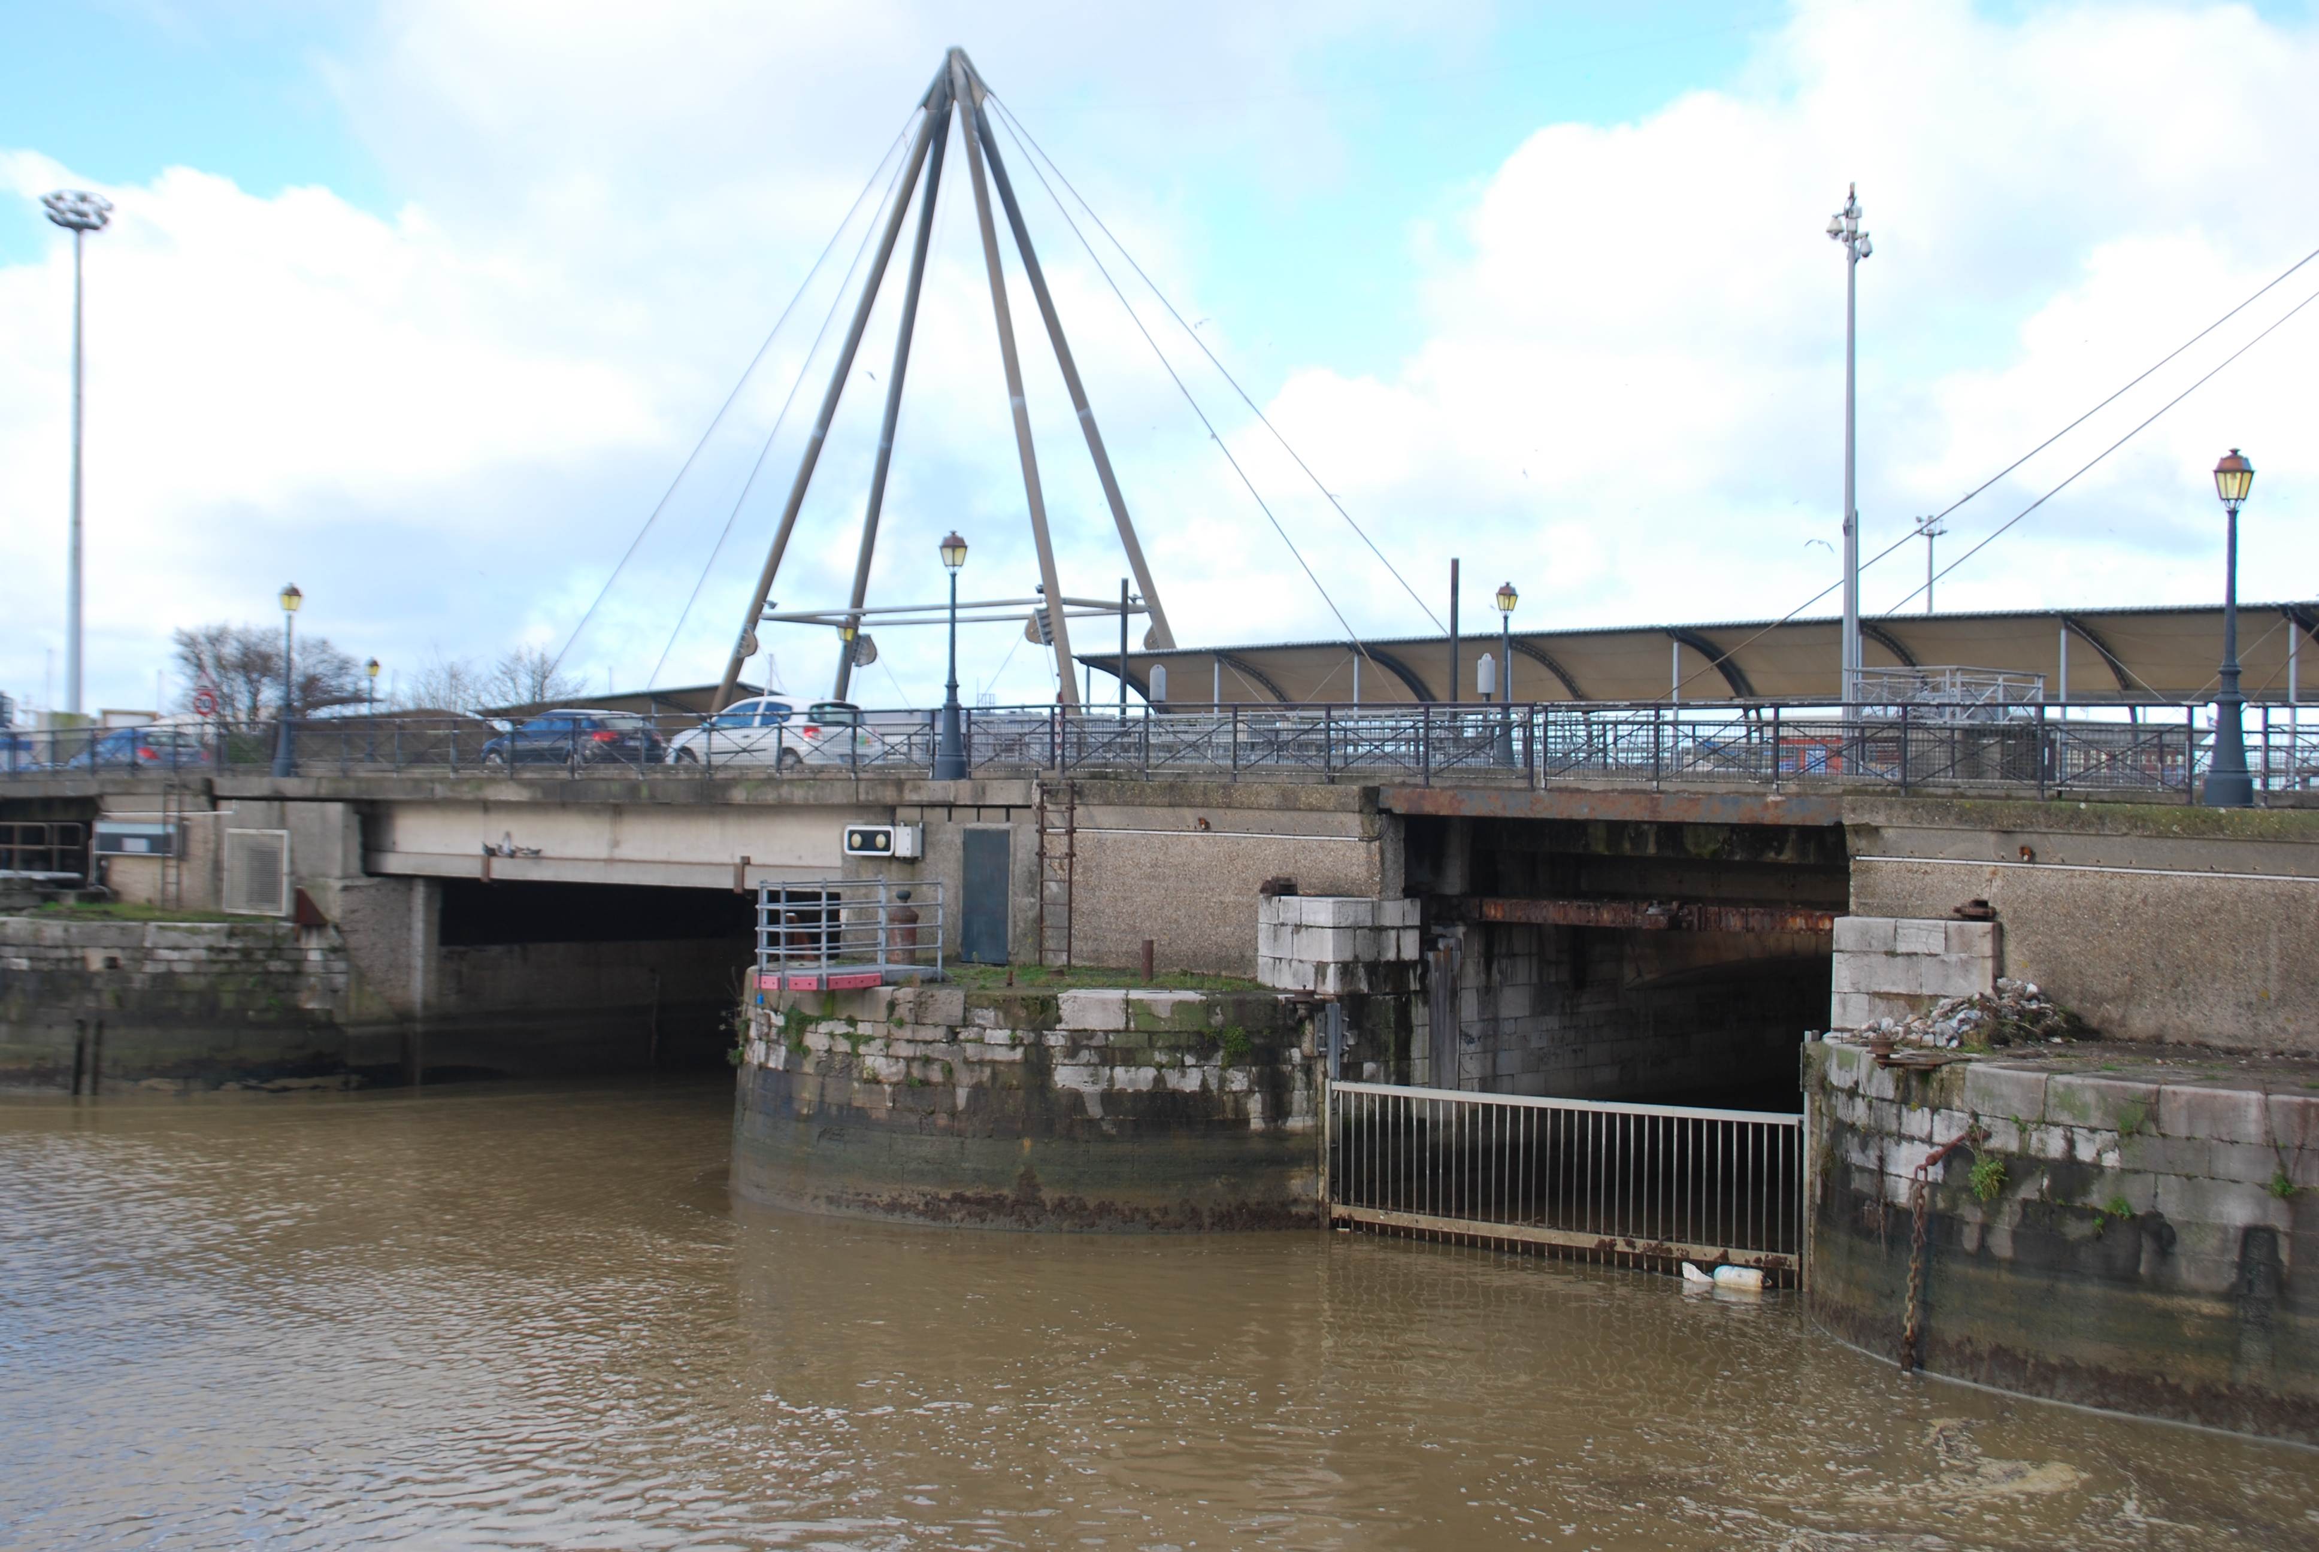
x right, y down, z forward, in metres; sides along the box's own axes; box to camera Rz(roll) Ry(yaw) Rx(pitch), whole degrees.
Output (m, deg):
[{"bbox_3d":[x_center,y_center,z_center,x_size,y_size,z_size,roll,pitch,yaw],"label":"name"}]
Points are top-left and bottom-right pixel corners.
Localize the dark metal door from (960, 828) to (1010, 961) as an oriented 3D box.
[{"bbox_3d":[-2.478,1.711,44.100,0.080,1.970,1.000,1,0,-45],"label":"dark metal door"}]

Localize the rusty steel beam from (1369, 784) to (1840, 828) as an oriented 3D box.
[{"bbox_3d":[5.140,0.357,36.290,0.300,0.340,6.750,1,0,-45],"label":"rusty steel beam"}]

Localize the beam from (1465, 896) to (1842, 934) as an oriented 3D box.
[{"bbox_3d":[6.350,1.735,38.270,5.950,0.280,0.280,0,0,34],"label":"beam"}]

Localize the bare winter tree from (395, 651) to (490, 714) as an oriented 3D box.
[{"bbox_3d":[-30.092,-2.282,130.000,4.000,5.900,4.000,1,0,0],"label":"bare winter tree"}]

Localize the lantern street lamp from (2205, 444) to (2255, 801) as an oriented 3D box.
[{"bbox_3d":[10.663,-1.474,30.800,0.480,3.550,0.480,1,0,-45],"label":"lantern street lamp"}]

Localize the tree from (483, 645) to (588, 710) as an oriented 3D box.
[{"bbox_3d":[-26.212,-2.396,130.000,4.400,6.100,4.300,1,0,0],"label":"tree"}]

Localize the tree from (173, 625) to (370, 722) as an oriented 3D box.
[{"bbox_3d":[-30.235,-2.273,105.000,6.600,5.800,6.000,1,0,0],"label":"tree"}]

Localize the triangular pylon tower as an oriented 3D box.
[{"bbox_3d":[-6.701,-11.467,100.000,19.500,23.900,6.300,0,0,45],"label":"triangular pylon tower"}]

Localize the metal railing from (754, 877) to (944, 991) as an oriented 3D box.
[{"bbox_3d":[-4.007,1.991,38.900,1.250,1.300,2.600,0,0,38],"label":"metal railing"}]

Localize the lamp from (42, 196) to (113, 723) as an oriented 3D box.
[{"bbox_3d":[-47.210,-12.400,135.000,3.000,26.400,3.000,1,0,0],"label":"lamp"}]

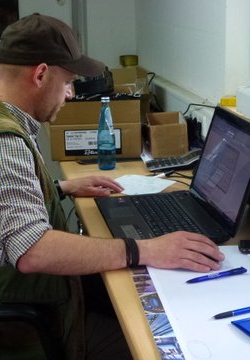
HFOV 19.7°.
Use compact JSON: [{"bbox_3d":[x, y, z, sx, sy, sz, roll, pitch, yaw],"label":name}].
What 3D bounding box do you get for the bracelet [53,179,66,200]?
[{"bbox_3d":[-0.182,0.028,2.022,0.032,0.050,0.056,-22,9,11],"label":"bracelet"}]

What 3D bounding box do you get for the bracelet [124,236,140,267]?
[{"bbox_3d":[0.014,0.153,1.526,0.026,0.055,0.062,2,14,-18],"label":"bracelet"}]

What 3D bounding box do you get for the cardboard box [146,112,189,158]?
[{"bbox_3d":[0.147,-0.158,2.550,0.122,0.116,0.200,-1,16,-2],"label":"cardboard box"}]

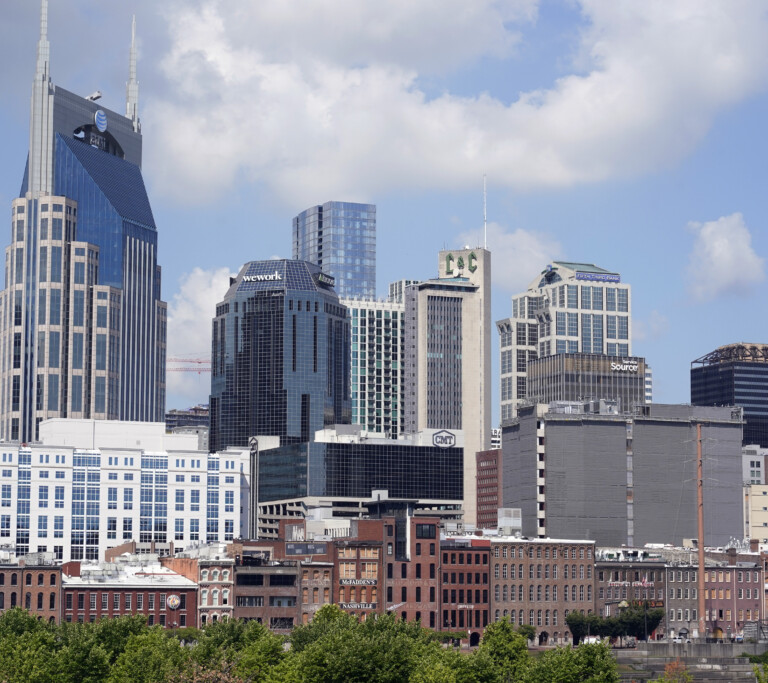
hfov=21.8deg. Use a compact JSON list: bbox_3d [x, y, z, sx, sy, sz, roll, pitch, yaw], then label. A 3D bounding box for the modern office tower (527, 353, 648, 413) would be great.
[{"bbox_3d":[77.505,49.571,757.388,35.421,85.705,29.000,3,-8,-24],"label":"modern office tower"}]

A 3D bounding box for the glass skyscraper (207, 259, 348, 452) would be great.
[{"bbox_3d":[-34.127,27.347,655.140,42.000,109.543,42.000,3,-8,-24],"label":"glass skyscraper"}]

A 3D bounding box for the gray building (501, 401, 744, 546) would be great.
[{"bbox_3d":[65.900,47.670,559.270,64.670,59.980,28.000,3,-8,-24],"label":"gray building"}]

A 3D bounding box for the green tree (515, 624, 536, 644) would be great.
[{"bbox_3d":[29.490,61.370,414.960,4.700,4.800,4.700,0,-7,0],"label":"green tree"}]

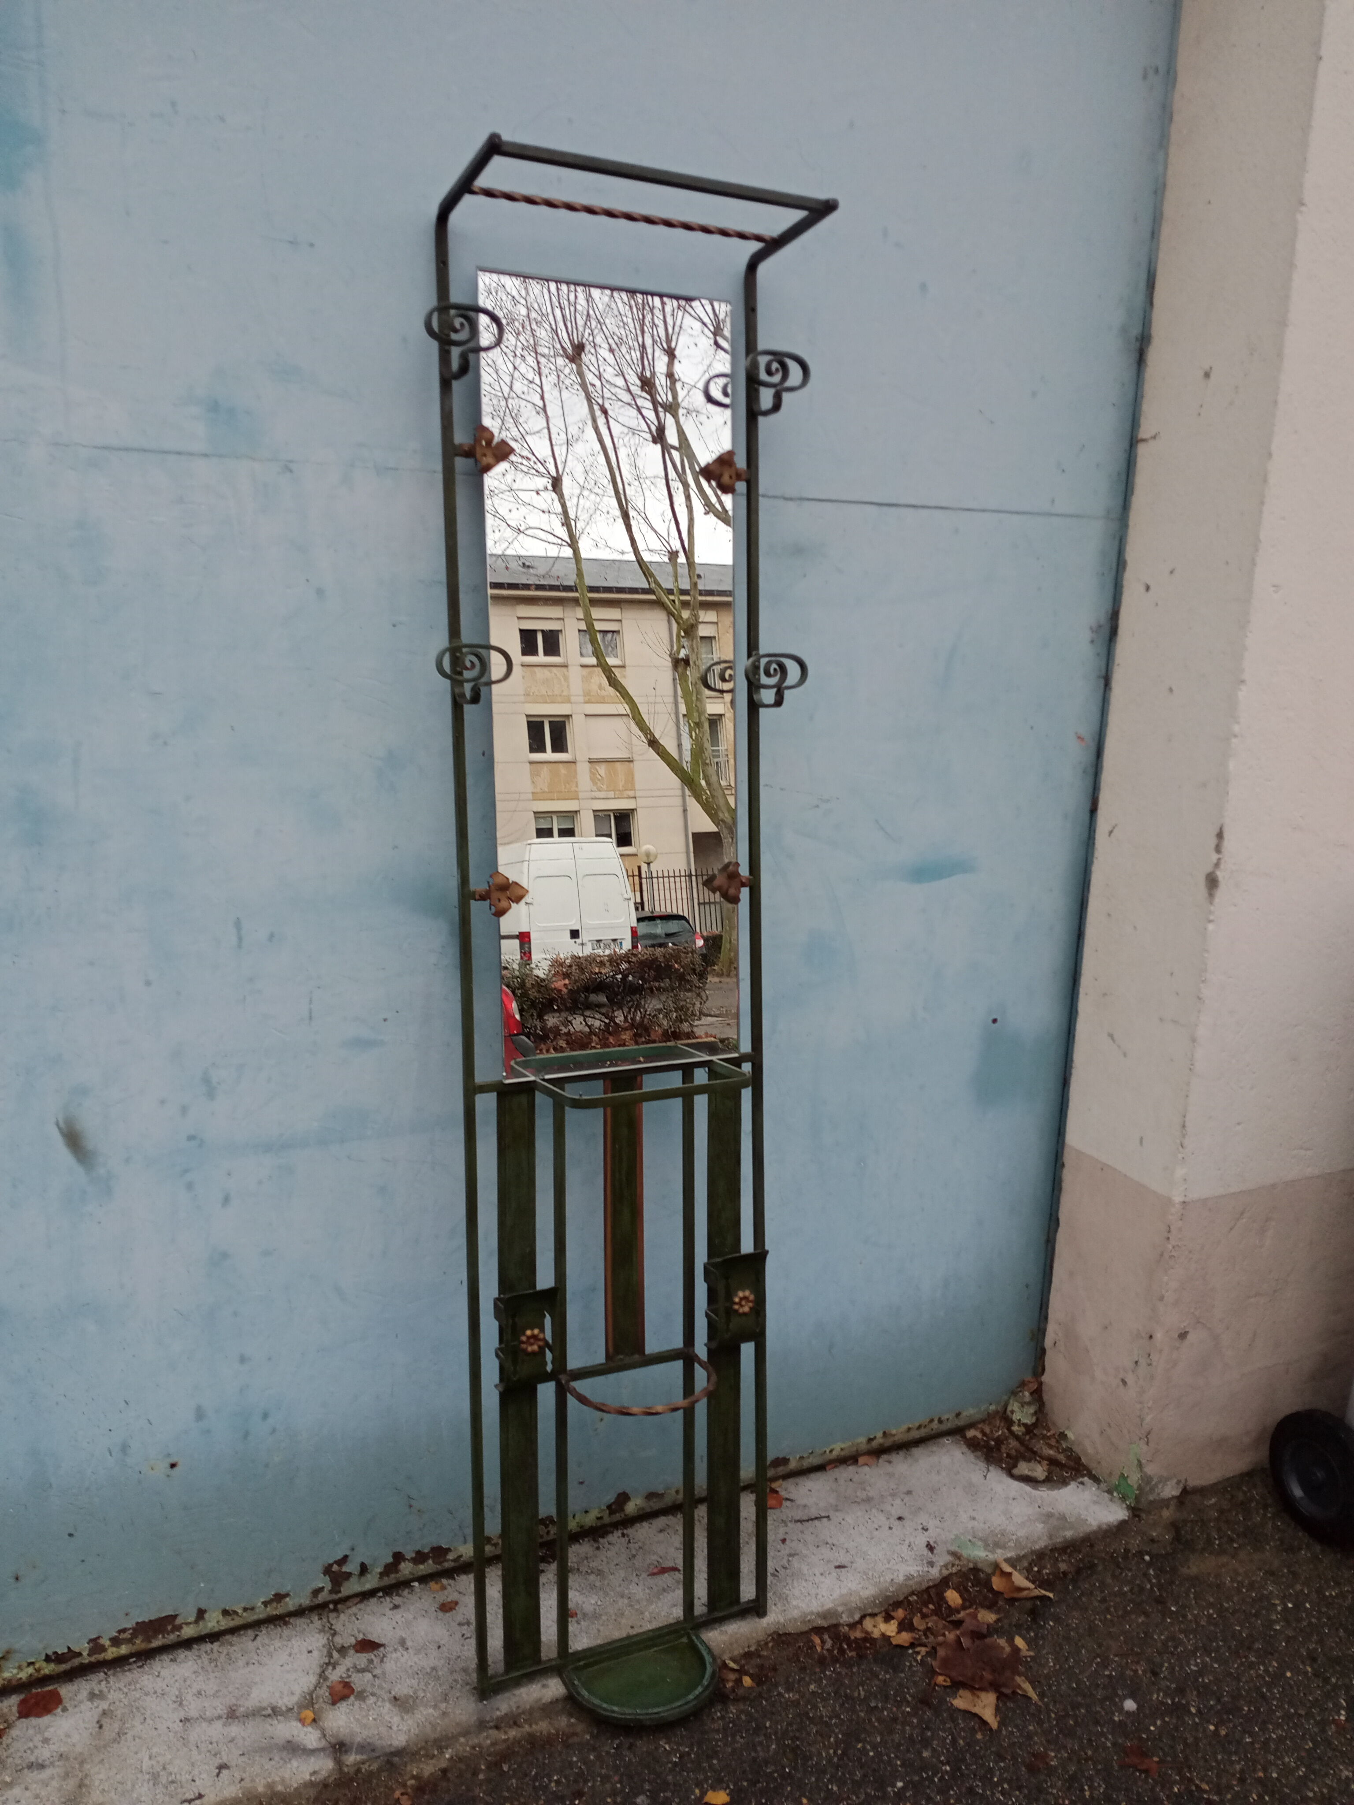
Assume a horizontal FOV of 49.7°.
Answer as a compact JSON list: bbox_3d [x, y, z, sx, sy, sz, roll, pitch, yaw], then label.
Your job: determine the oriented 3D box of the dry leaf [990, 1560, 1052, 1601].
[{"bbox_3d":[0.512,1.033,2.200,0.060,0.024,0.093,-9,17,-40],"label":"dry leaf"}]

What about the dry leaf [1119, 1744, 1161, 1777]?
[{"bbox_3d":[0.602,1.111,1.898,0.047,0.010,0.045,8,14,24],"label":"dry leaf"}]

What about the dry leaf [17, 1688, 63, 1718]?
[{"bbox_3d":[-0.825,1.039,1.893,0.054,0.008,0.049,-2,13,-19],"label":"dry leaf"}]

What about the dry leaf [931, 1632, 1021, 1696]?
[{"bbox_3d":[0.426,1.063,2.053,0.115,0.022,0.107,7,13,20],"label":"dry leaf"}]

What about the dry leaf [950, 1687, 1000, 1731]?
[{"bbox_3d":[0.413,1.083,1.978,0.066,0.014,0.072,11,15,32],"label":"dry leaf"}]

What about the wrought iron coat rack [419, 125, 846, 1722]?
[{"bbox_3d":[-0.036,0.094,1.861,0.505,1.929,0.232,-3,6,-25],"label":"wrought iron coat rack"}]

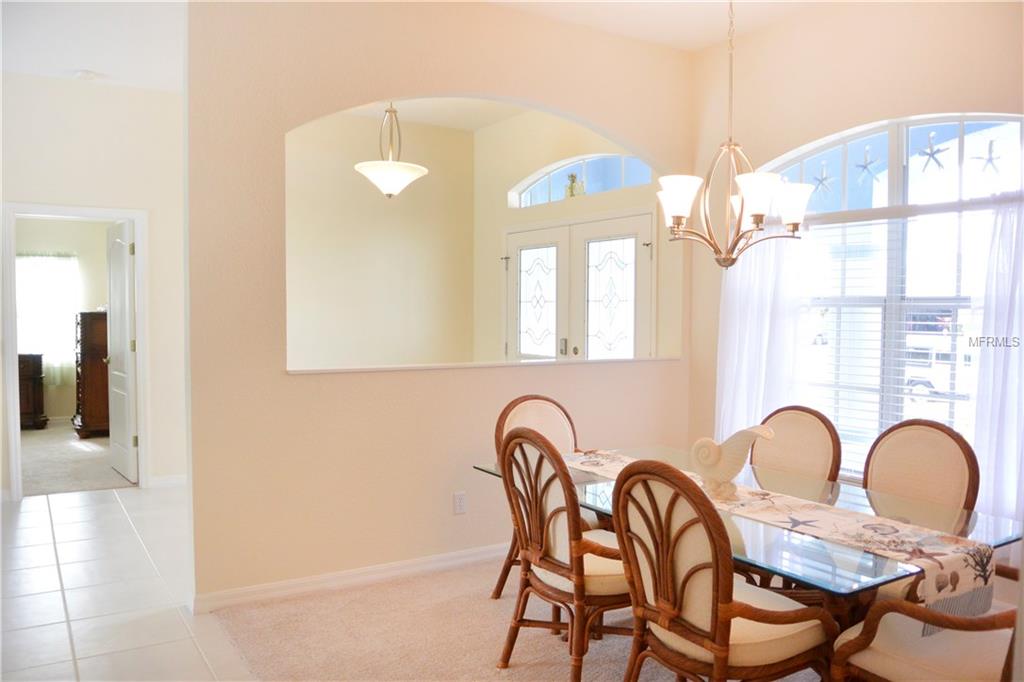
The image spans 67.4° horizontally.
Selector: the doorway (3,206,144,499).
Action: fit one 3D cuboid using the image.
[{"bbox_3d":[-3.278,0.069,5.826,0.917,2.153,0.150,-1,2,-33],"label":"doorway"}]

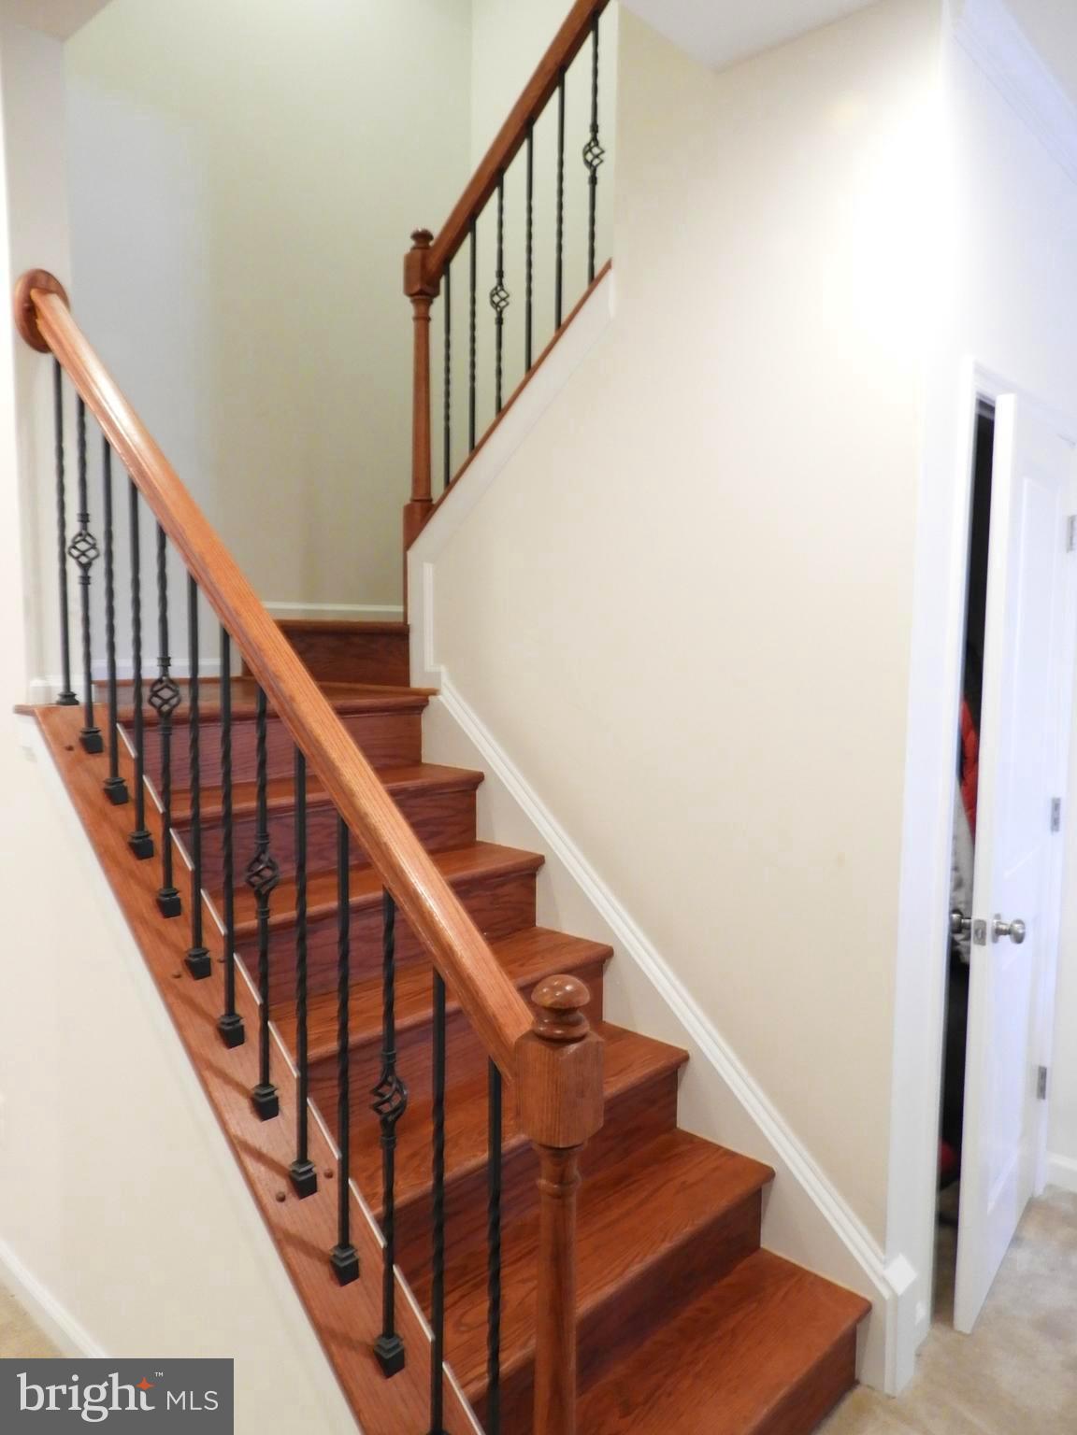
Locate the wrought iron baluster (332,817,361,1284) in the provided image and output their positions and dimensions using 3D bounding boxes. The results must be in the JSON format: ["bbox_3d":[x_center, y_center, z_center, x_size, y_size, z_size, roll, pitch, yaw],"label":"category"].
[{"bbox_3d":[-0.287,0.487,1.480,0.032,0.725,0.032,5,6,43],"label":"wrought iron baluster"}]

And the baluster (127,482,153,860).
[{"bbox_3d":[-0.748,-0.094,1.870,0.032,0.725,0.032,5,6,43],"label":"baluster"}]

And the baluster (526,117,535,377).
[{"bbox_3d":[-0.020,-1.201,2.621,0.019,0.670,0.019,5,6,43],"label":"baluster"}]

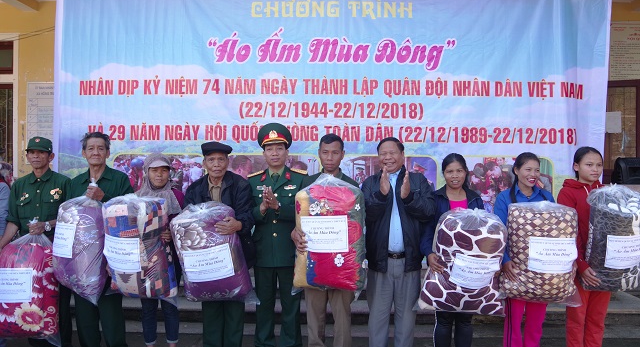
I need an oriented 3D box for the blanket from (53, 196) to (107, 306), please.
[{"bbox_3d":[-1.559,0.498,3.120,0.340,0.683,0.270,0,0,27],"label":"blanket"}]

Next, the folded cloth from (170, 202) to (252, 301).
[{"bbox_3d":[-0.718,0.516,3.170,0.440,0.600,0.270,-10,0,-9],"label":"folded cloth"}]

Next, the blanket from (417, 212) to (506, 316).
[{"bbox_3d":[0.904,0.564,3.020,0.480,0.620,0.300,7,0,0],"label":"blanket"}]

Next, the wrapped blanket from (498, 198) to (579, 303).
[{"bbox_3d":[1.355,0.485,2.990,0.440,0.610,0.270,2,0,13],"label":"wrapped blanket"}]

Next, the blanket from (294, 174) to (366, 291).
[{"bbox_3d":[0.066,0.369,3.000,0.420,0.700,0.290,0,0,-9],"label":"blanket"}]

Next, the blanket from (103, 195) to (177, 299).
[{"bbox_3d":[-1.190,0.485,3.160,0.410,0.630,0.280,-7,0,-3],"label":"blanket"}]

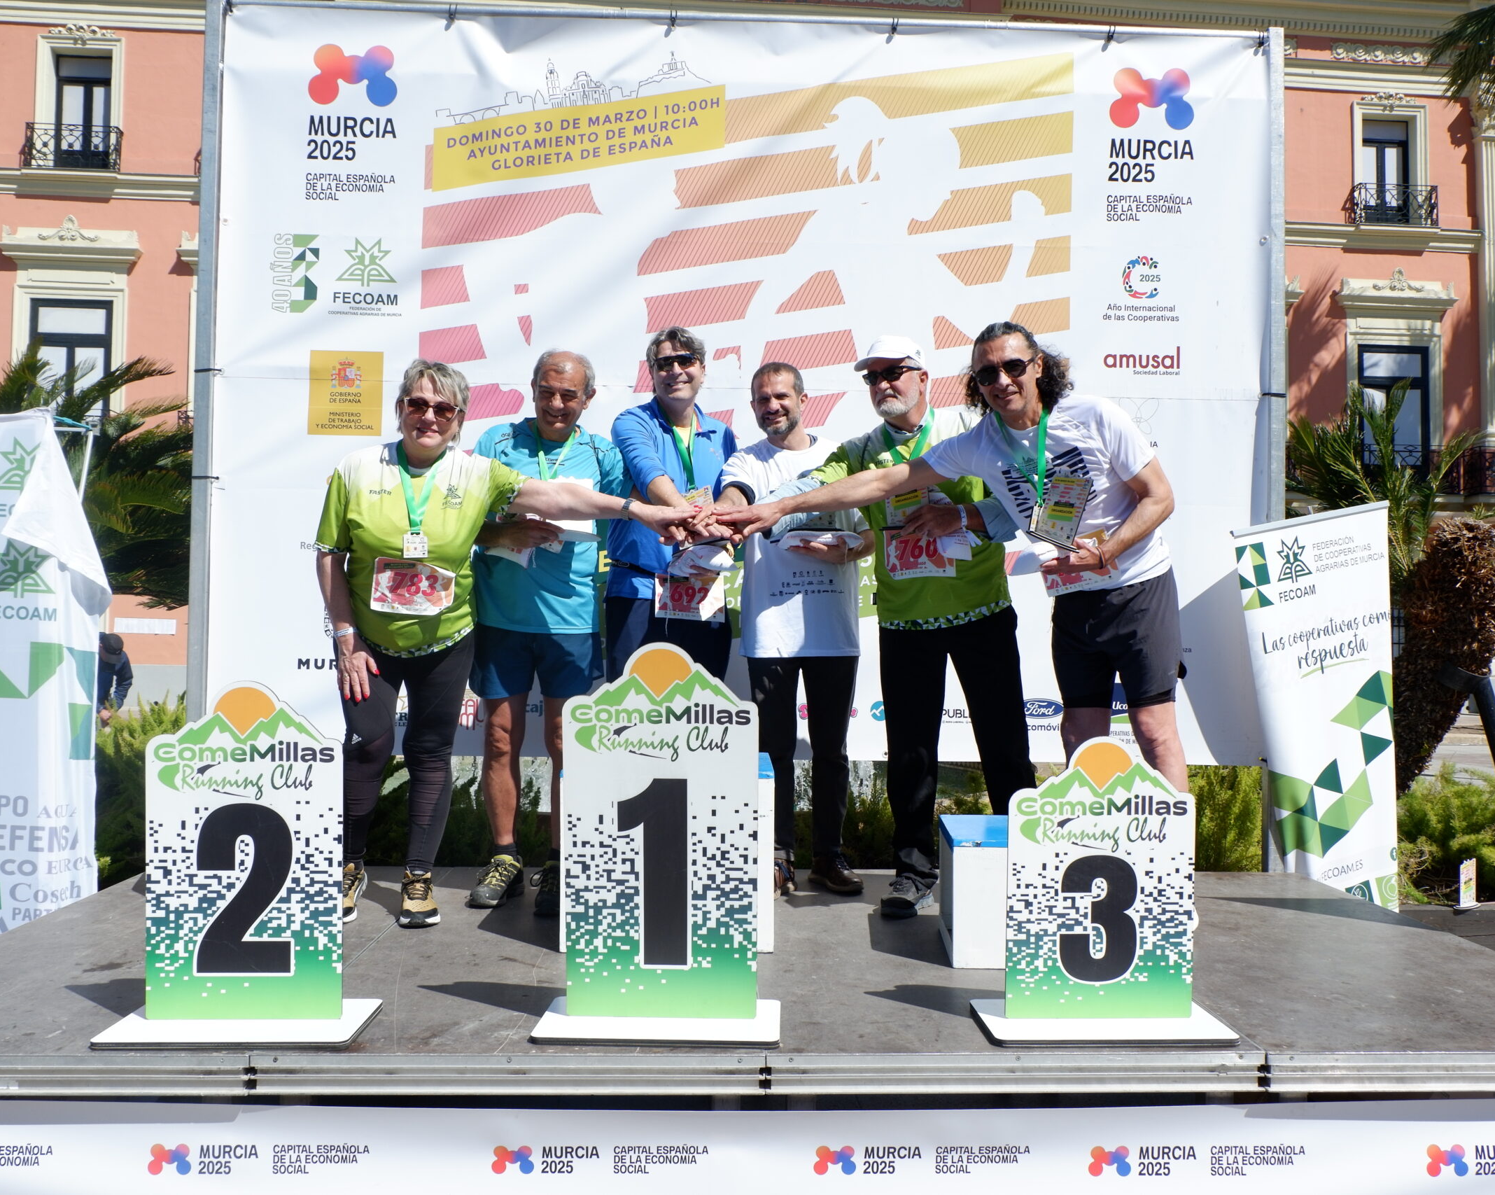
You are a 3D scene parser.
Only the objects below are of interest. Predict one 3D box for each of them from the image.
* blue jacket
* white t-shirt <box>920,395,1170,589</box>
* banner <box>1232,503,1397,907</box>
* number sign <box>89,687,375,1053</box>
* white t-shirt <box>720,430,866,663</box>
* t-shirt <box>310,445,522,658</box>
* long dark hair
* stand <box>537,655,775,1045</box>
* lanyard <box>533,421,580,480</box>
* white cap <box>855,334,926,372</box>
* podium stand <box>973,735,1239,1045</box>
[{"bbox_3d":[-0.236,-0.310,3.760,0.440,0.630,0.370,1,-3,-9],"label":"blue jacket"},{"bbox_3d":[0.847,-0.299,3.400,0.640,0.550,0.400,-9,2,20],"label":"white t-shirt"},{"bbox_3d":[2.385,0.682,4.748,0.820,2.040,0.180,-11,3,-21],"label":"banner"},{"bbox_3d":[-1.042,0.538,2.502,0.510,0.715,0.280,1,-3,-3],"label":"number sign"},{"bbox_3d":[0.148,-0.167,3.900,0.480,0.700,0.350,0,-2,2],"label":"white t-shirt"},{"bbox_3d":[-0.930,-0.137,3.400,0.560,0.600,0.370,1,-3,-12],"label":"t-shirt"},{"bbox_3d":[0.718,-0.613,3.200,0.260,0.235,0.220,-7,0,19],"label":"long dark hair"},{"bbox_3d":[-0.177,0.496,2.522,0.500,0.810,0.275,1,-2,3],"label":"stand"},{"bbox_3d":[-0.568,-0.422,3.550,0.150,0.230,0.150,1,-3,-5],"label":"lanyard"},{"bbox_3d":[0.432,-0.732,3.580,0.175,0.125,0.250,-2,-3,36],"label":"white cap"},{"bbox_3d":[0.746,0.603,2.544,0.500,0.610,0.270,1,-2,-3],"label":"podium stand"}]

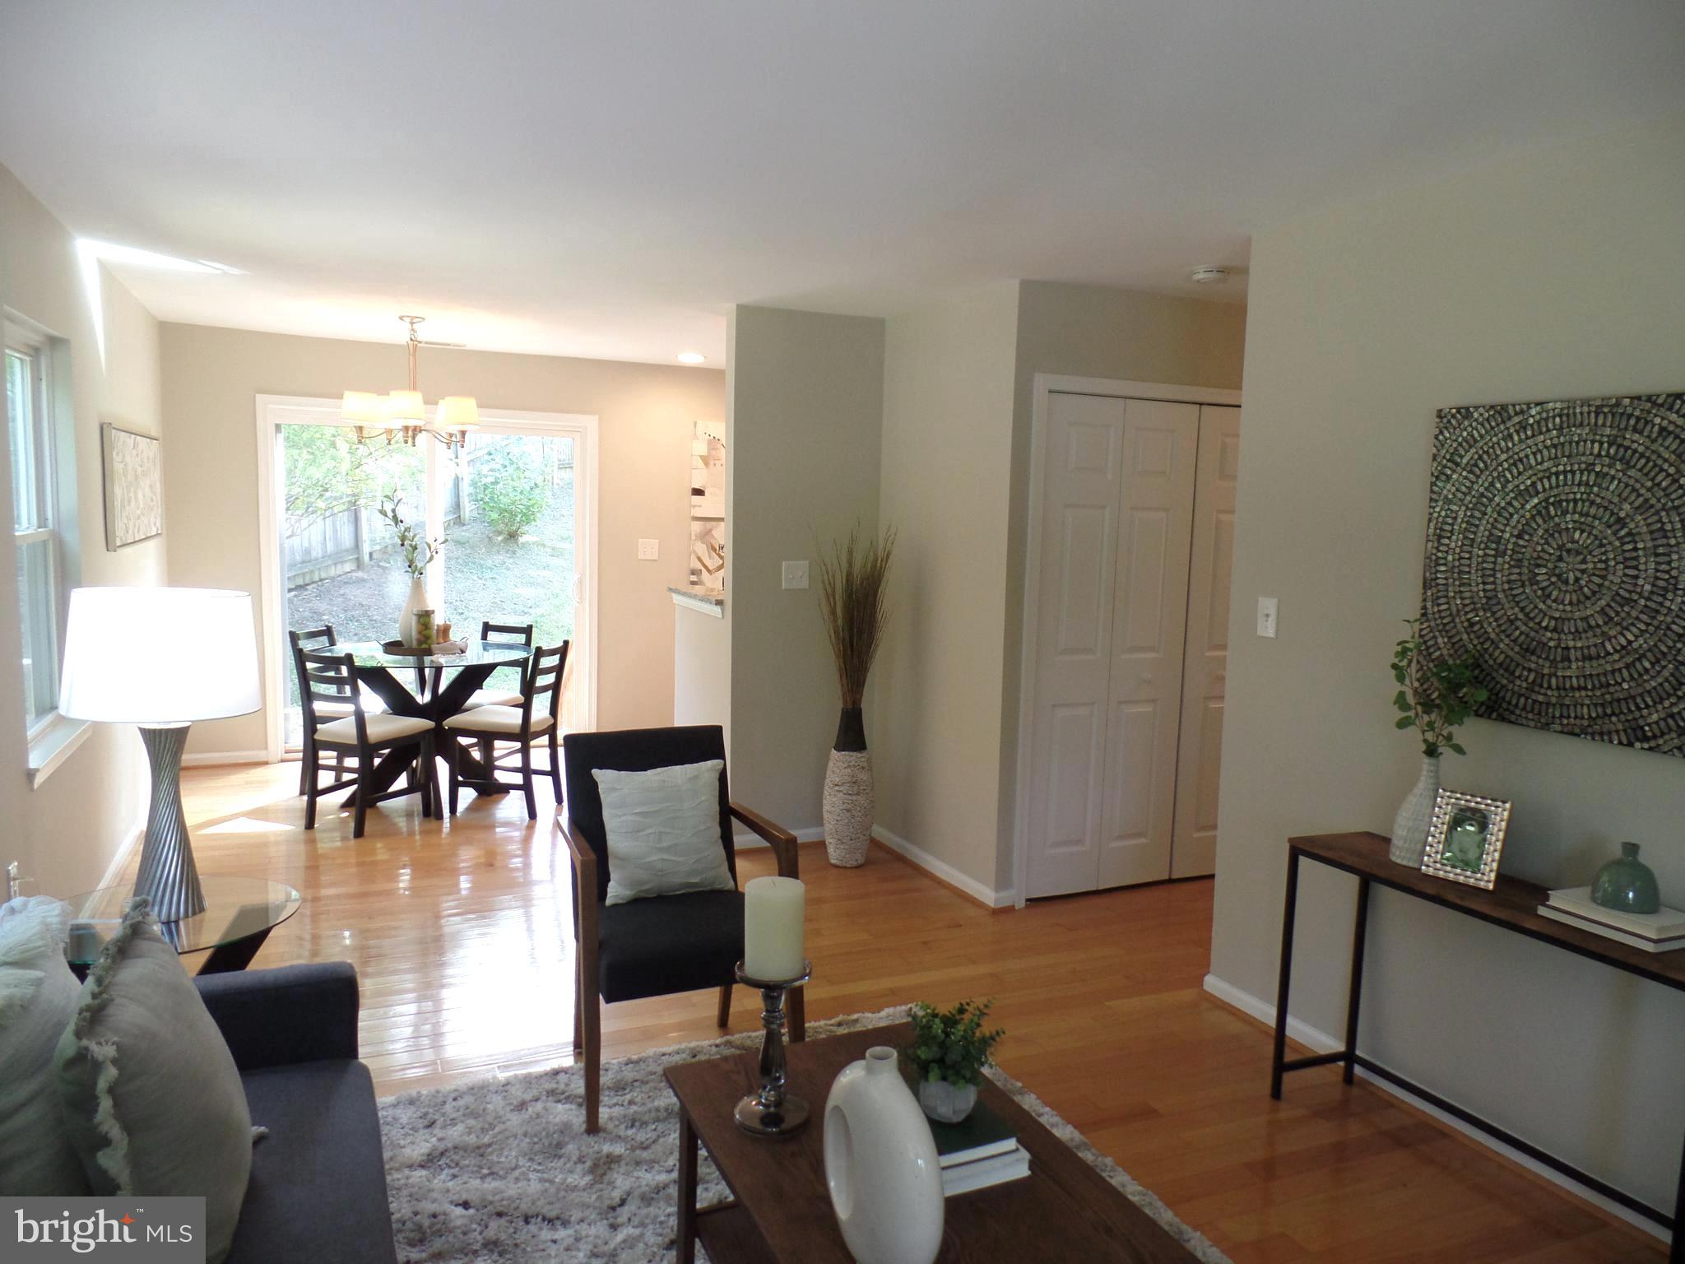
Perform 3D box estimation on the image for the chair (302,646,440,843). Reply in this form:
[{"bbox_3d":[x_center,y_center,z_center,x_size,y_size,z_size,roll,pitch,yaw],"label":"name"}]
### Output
[{"bbox_3d":[-2.268,0.485,5.365,0.420,0.860,0.510,4,7,23],"label":"chair"}]

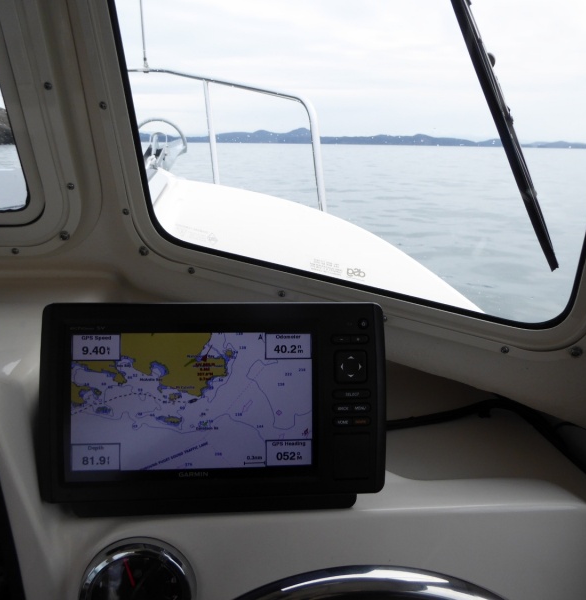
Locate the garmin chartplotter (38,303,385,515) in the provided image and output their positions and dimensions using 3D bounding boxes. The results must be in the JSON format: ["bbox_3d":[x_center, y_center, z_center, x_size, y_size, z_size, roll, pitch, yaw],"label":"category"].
[{"bbox_3d":[-0.067,0.094,0.521,0.286,0.182,0.082,0,-1,-5],"label":"garmin chartplotter"}]

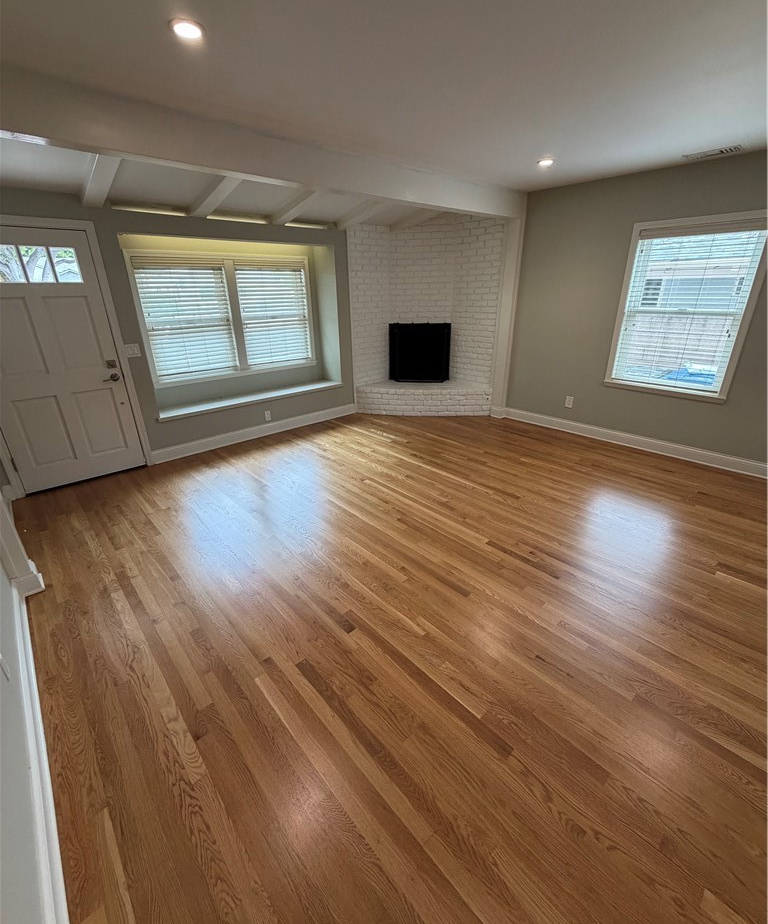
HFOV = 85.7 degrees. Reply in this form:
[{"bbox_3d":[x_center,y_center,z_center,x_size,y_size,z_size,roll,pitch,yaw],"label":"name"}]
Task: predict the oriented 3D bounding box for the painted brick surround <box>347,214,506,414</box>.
[{"bbox_3d":[0.506,-1.821,5.239,1.793,2.377,0.681,1,23,4],"label":"painted brick surround"}]

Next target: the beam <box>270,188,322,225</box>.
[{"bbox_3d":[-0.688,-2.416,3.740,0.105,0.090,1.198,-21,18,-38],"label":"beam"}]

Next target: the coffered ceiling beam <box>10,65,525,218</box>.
[{"bbox_3d":[-0.289,-2.063,2.949,4.779,0.242,0.100,-21,30,-38],"label":"coffered ceiling beam"}]

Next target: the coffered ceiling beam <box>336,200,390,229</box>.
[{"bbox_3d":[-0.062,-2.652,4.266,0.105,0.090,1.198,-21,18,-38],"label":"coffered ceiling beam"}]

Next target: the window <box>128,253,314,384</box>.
[{"bbox_3d":[-1.622,-1.597,4.603,1.958,1.252,0.095,-21,30,-38],"label":"window"}]

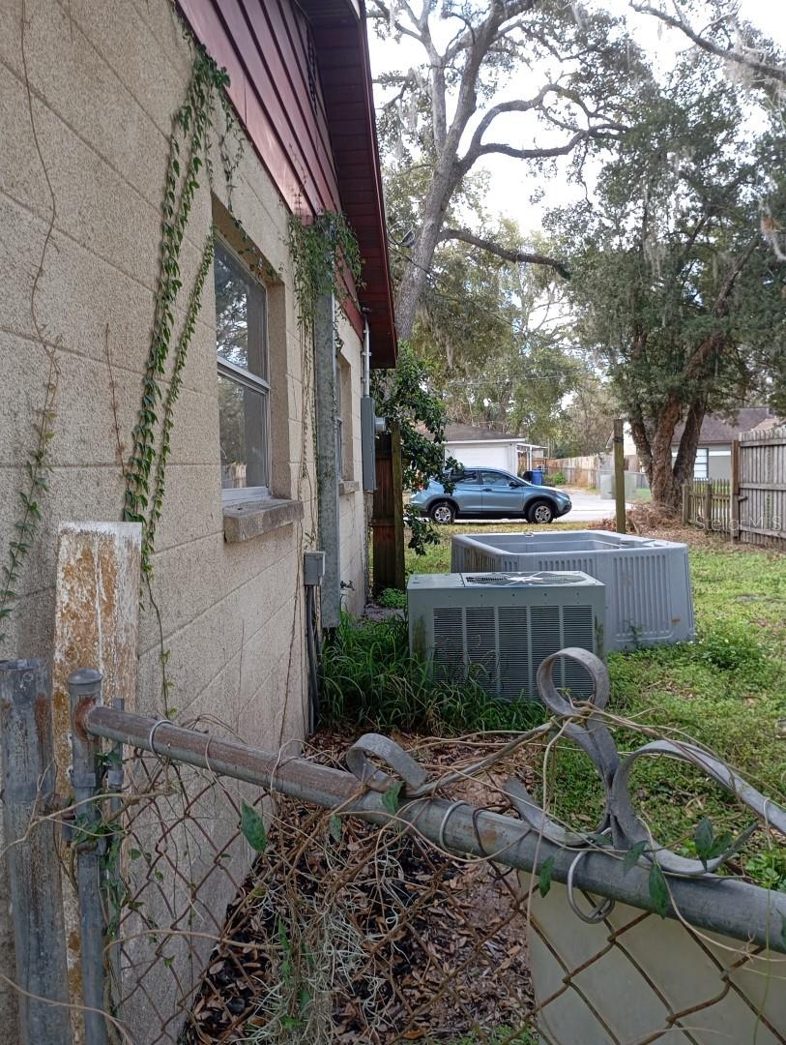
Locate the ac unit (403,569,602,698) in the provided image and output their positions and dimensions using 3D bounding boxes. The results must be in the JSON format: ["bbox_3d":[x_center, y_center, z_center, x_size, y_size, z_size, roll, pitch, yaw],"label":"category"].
[{"bbox_3d":[0.664,0.677,5.153,1.090,0.670,0.720,-1,4,3],"label":"ac unit"}]

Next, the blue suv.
[{"bbox_3d":[2.675,-0.709,22.929,4.530,1.650,1.840,-1,4,8],"label":"blue suv"}]

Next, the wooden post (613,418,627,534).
[{"bbox_3d":[2.588,-0.207,9.675,0.092,1.970,0.092,-2,4,2],"label":"wooden post"}]

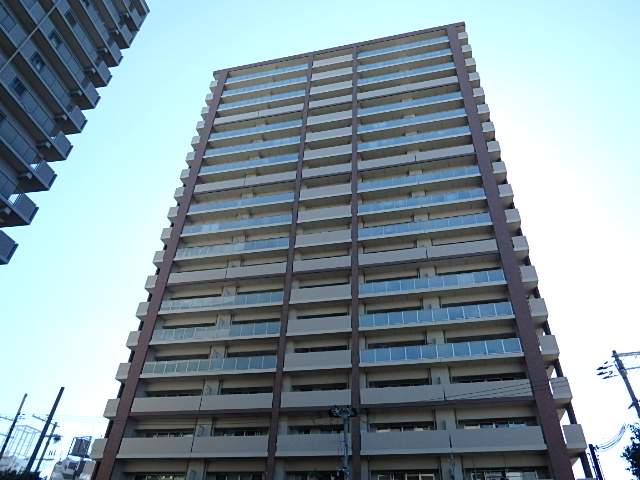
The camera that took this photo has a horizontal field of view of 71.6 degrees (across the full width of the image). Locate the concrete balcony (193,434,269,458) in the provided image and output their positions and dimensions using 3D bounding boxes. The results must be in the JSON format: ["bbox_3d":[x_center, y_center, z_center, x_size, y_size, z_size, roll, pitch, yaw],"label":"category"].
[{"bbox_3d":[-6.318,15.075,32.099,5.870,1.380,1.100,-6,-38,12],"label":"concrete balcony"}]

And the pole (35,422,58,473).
[{"bbox_3d":[-23.329,20.427,35.538,0.400,11.064,0.400,-7,-38,13],"label":"pole"}]

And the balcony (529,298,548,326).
[{"bbox_3d":[16.085,5.312,32.861,1.100,1.370,1.200,-6,-38,12],"label":"balcony"}]

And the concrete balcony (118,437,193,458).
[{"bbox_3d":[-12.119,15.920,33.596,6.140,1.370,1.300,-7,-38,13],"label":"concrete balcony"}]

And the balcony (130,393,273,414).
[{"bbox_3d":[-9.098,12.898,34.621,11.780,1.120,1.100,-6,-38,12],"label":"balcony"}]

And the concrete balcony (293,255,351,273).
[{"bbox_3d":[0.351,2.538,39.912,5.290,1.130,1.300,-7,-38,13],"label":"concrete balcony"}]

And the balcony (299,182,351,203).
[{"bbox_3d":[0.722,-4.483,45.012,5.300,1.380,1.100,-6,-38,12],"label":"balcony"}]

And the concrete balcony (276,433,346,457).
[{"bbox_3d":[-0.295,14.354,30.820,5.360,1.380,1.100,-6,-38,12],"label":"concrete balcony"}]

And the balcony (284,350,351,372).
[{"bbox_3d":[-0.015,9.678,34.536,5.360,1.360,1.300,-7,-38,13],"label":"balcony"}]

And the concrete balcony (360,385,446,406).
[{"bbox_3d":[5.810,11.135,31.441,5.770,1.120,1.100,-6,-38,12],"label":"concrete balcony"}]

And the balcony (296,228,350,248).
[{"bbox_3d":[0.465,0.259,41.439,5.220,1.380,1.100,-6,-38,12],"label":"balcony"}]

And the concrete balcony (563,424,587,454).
[{"bbox_3d":[15.681,12.370,27.551,1.120,1.350,1.200,-6,-38,12],"label":"concrete balcony"}]

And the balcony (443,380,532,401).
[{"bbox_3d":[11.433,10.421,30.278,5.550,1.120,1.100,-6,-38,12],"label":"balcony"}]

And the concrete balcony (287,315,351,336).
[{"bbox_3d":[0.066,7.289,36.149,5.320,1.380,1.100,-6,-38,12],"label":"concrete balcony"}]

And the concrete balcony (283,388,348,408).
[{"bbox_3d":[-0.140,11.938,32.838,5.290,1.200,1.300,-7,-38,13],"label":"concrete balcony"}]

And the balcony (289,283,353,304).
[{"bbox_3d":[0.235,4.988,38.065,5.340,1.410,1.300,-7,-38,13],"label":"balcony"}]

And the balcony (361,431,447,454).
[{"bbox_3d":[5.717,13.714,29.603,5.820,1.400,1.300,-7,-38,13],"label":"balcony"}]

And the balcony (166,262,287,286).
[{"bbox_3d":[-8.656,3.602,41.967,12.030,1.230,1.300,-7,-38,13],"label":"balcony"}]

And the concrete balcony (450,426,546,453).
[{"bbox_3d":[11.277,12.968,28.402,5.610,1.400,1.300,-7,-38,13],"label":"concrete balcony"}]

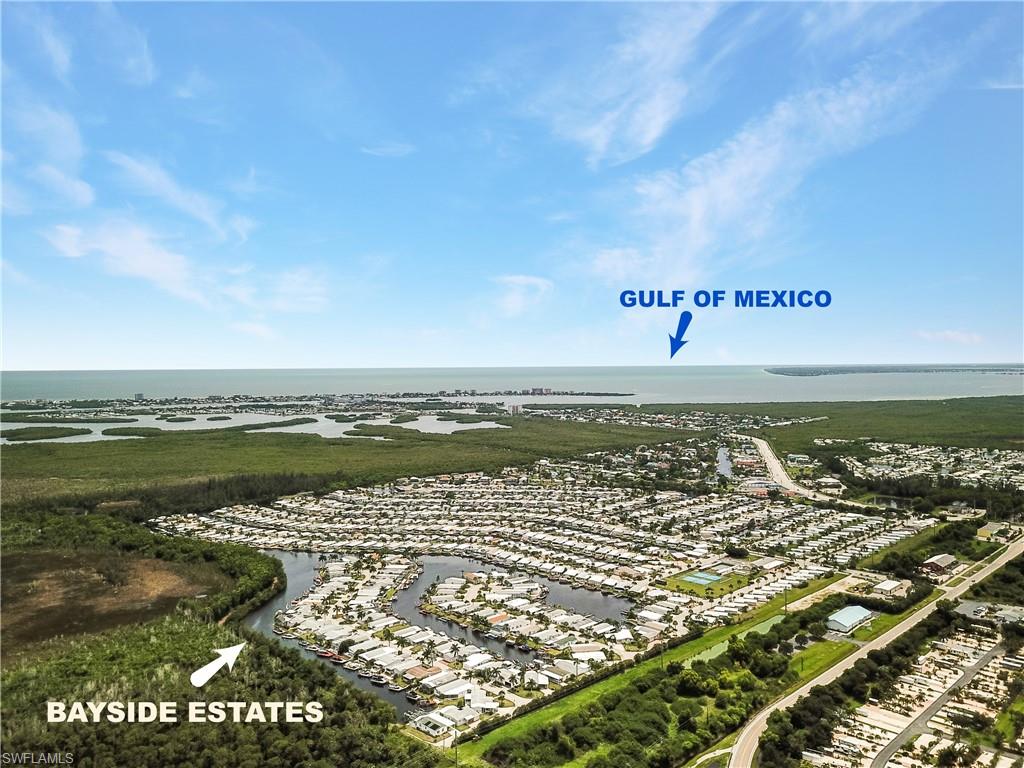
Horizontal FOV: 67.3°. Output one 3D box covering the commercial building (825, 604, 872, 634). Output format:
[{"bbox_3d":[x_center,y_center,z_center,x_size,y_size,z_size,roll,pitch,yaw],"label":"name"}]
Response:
[{"bbox_3d":[251.008,174.886,574.578,45.600,7.572,18.096,-2,2,-44],"label":"commercial building"}]

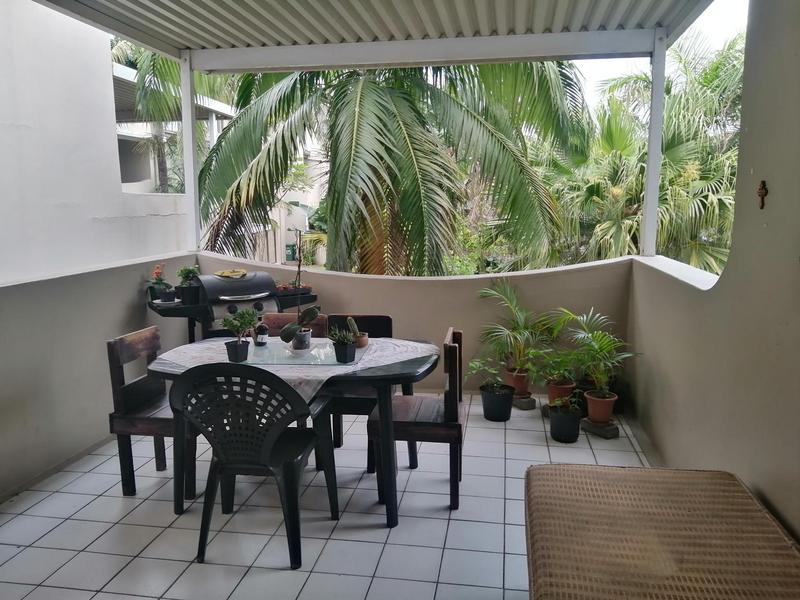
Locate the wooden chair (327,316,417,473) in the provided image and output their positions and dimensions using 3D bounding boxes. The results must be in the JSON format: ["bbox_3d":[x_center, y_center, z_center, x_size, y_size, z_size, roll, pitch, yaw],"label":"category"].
[{"bbox_3d":[-0.273,0.523,3.475,0.415,0.815,0.466,0,7,10],"label":"wooden chair"}]

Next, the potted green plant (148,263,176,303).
[{"bbox_3d":[-1.669,-0.122,4.187,0.192,0.268,0.172,-3,8,-20],"label":"potted green plant"}]

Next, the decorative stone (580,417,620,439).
[{"bbox_3d":[1.302,0.827,3.903,0.177,0.061,0.210,-5,9,-32],"label":"decorative stone"}]

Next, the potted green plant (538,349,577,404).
[{"bbox_3d":[1.238,0.582,4.679,0.309,0.415,0.290,1,7,10],"label":"potted green plant"}]

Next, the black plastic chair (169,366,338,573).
[{"bbox_3d":[-0.591,0.628,2.599,0.597,0.837,0.519,0,7,8],"label":"black plastic chair"}]

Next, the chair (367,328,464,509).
[{"bbox_3d":[0.106,0.572,3.056,0.466,0.815,0.420,0,7,10],"label":"chair"}]

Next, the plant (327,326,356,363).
[{"bbox_3d":[-0.294,0.228,3.098,0.144,0.173,0.130,1,7,10],"label":"plant"}]

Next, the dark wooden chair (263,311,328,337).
[{"bbox_3d":[-0.703,0.553,3.754,0.425,0.868,0.470,1,7,10],"label":"dark wooden chair"}]

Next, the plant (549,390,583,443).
[{"bbox_3d":[1.046,0.718,3.783,0.207,0.314,0.202,0,7,10],"label":"plant"}]

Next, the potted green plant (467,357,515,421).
[{"bbox_3d":[0.685,0.652,4.506,0.356,0.466,0.310,1,7,10],"label":"potted green plant"}]

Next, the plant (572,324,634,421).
[{"bbox_3d":[1.394,0.502,4.163,0.426,0.673,0.420,1,7,10],"label":"plant"}]

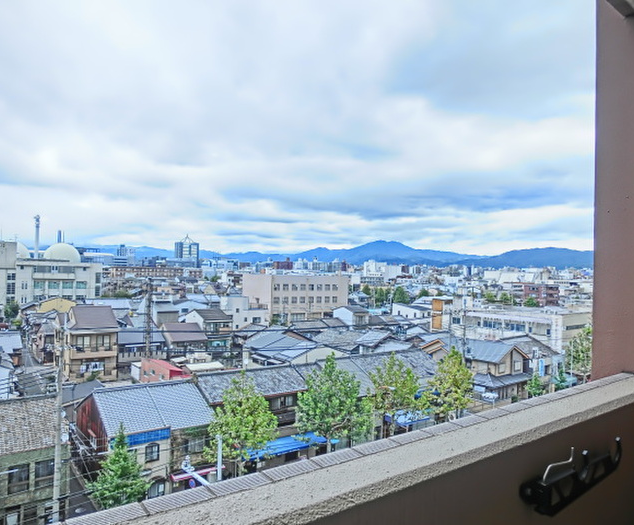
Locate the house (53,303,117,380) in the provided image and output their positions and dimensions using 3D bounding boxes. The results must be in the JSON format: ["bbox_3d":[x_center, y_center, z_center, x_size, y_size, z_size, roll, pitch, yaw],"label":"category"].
[{"bbox_3d":[-32.917,13.217,69.892,6.300,13.000,11.000,1,0,-34],"label":"house"}]

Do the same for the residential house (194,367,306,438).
[{"bbox_3d":[-7.517,15.533,49.264,10.300,8.900,10.500,1,0,-34],"label":"residential house"}]

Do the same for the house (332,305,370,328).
[{"bbox_3d":[8.392,14.660,120.043,6.000,7.500,7.200,2,-1,-37],"label":"house"}]

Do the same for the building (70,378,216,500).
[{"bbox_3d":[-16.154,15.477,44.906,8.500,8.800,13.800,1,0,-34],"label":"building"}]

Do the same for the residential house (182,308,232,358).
[{"bbox_3d":[-20.256,12.989,89.548,5.800,8.500,8.800,2,-1,-37],"label":"residential house"}]

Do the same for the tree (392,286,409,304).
[{"bbox_3d":[33.695,14.990,195.057,7.200,10.000,7.200,2,-1,-37],"label":"tree"}]

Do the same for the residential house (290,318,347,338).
[{"bbox_3d":[0.394,14.781,98.036,10.800,6.300,7.000,2,-1,-37],"label":"residential house"}]

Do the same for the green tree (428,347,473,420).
[{"bbox_3d":[14.123,13.386,50.550,4.800,8.800,4.800,2,-1,-37],"label":"green tree"}]

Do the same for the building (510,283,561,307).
[{"bbox_3d":[91.160,15.486,203.071,12.000,12.500,18.000,2,-1,-37],"label":"building"}]

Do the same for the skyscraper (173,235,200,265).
[{"bbox_3d":[-186.692,-9.135,700.323,26.000,57.000,27.000,2,-1,-37],"label":"skyscraper"}]

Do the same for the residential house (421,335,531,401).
[{"bbox_3d":[22.571,14.473,67.543,8.200,7.500,11.500,2,-1,-37],"label":"residential house"}]

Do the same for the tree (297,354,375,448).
[{"bbox_3d":[1.665,14.302,45.426,6.800,11.560,6.800,1,0,0],"label":"tree"}]

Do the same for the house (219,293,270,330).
[{"bbox_3d":[-17.492,12.892,118.054,10.500,9.500,7.000,2,-1,-37],"label":"house"}]

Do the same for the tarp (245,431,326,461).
[{"bbox_3d":[-3.033,16.678,44.453,8.200,0.900,1.900,1,0,-34],"label":"tarp"}]

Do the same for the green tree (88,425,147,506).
[{"bbox_3d":[-14.202,15.711,34.774,4.500,8.350,4.500,1,0,-34],"label":"green tree"}]

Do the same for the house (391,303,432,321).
[{"bbox_3d":[27.319,16.361,137.978,6.500,8.300,10.500,1,0,-34],"label":"house"}]

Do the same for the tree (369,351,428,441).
[{"bbox_3d":[8.319,14.763,49.900,5.800,10.810,5.800,1,0,0],"label":"tree"}]

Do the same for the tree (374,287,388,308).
[{"bbox_3d":[27.351,15.255,208.053,6.000,9.400,6.000,2,-1,0],"label":"tree"}]

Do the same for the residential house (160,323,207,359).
[{"bbox_3d":[-21.078,13.474,77.041,5.800,7.200,6.000,2,-1,-37],"label":"residential house"}]

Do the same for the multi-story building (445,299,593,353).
[{"bbox_3d":[43.343,15.002,106.225,14.500,11.300,26.000,1,0,-37],"label":"multi-story building"}]

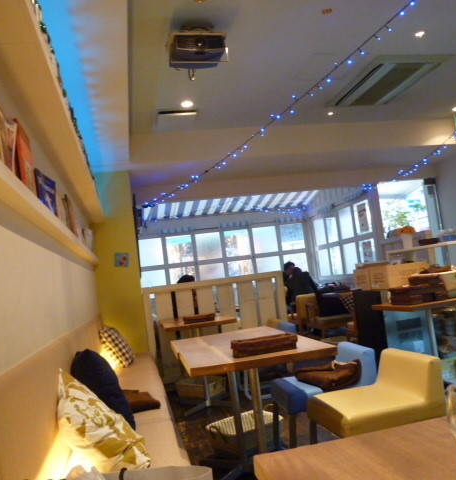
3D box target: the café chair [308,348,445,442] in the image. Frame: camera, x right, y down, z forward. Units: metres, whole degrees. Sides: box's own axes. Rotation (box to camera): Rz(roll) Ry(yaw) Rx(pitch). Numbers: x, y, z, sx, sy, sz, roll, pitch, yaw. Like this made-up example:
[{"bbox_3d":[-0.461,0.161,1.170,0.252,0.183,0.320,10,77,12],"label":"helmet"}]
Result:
[{"bbox_3d":[0.681,0.842,2.098,0.460,0.600,0.410,-6,-5,-12],"label":"café chair"}]

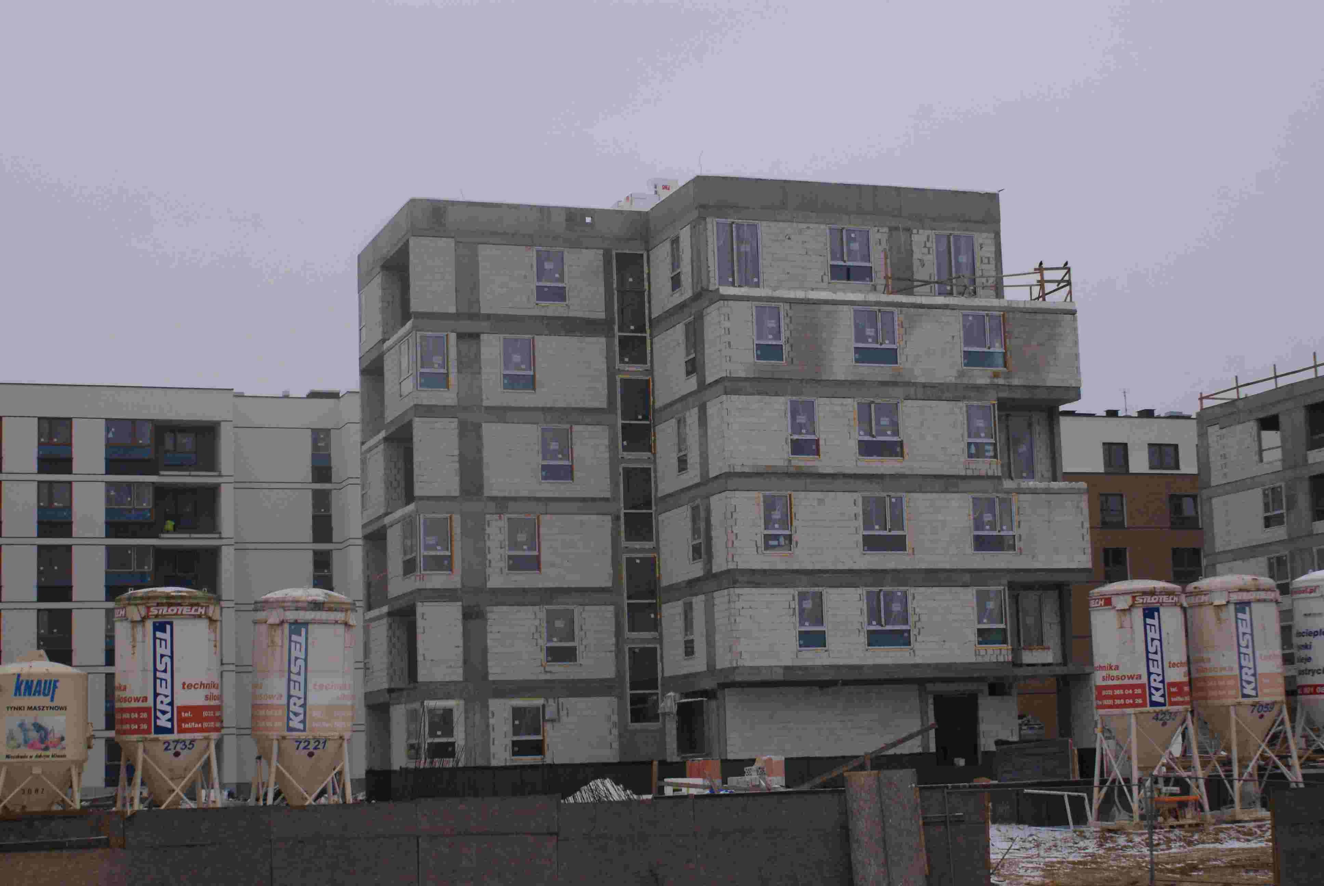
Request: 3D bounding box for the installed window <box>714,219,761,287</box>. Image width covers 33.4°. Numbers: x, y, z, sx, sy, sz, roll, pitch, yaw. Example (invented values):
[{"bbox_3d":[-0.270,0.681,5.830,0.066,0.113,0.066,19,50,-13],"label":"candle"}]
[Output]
[{"bbox_3d":[2.319,-5.807,67.824,1.420,2.040,0.100,1,-9,-20],"label":"installed window"}]

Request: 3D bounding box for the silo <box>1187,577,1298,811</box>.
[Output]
[{"bbox_3d":[15.681,6.803,60.101,2.500,6.400,2.500,0,-8,-14],"label":"silo"}]

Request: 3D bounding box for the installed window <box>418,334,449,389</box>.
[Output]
[{"bbox_3d":[-7.475,-2.664,72.073,1.031,1.800,0.130,1,-9,-19],"label":"installed window"}]

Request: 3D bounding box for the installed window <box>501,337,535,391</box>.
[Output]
[{"bbox_3d":[-4.655,-2.544,71.523,1.100,1.739,0.120,1,-9,-18],"label":"installed window"}]

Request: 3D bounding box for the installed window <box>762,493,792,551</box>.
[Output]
[{"bbox_3d":[3.558,2.452,68.462,0.932,1.818,0.130,1,-9,-19],"label":"installed window"}]

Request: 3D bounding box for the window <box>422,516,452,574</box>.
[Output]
[{"bbox_3d":[-7.120,3.199,69.760,1.016,1.833,0.120,1,-9,-18],"label":"window"}]

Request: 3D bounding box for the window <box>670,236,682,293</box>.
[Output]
[{"bbox_3d":[0.459,-5.874,72.794,0.130,1.757,0.713,1,-9,-19],"label":"window"}]

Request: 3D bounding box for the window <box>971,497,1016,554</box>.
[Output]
[{"bbox_3d":[10.381,2.543,69.172,1.402,1.784,0.120,1,-9,-18],"label":"window"}]

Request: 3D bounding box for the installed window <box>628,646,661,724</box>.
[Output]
[{"bbox_3d":[-0.584,7.793,71.218,1.040,2.503,0.120,1,-9,-18],"label":"installed window"}]

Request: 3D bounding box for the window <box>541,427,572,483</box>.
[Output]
[{"bbox_3d":[-3.347,0.360,69.732,1.000,1.750,0.100,1,-9,-20],"label":"window"}]

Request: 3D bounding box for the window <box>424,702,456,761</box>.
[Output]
[{"bbox_3d":[-6.918,9.007,68.885,1.036,1.799,0.120,1,-9,-18],"label":"window"}]

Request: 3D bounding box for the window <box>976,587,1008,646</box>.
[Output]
[{"bbox_3d":[10.519,5.551,70.426,1.023,1.859,0.130,1,-9,-19],"label":"window"}]

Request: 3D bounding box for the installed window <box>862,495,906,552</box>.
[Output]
[{"bbox_3d":[6.690,2.432,66.605,1.420,1.740,0.100,1,-9,-20],"label":"installed window"}]

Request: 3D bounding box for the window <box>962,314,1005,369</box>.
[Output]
[{"bbox_3d":[9.981,-3.179,68.644,1.420,1.720,0.100,1,-9,-20],"label":"window"}]

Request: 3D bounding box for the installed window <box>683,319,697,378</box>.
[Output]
[{"bbox_3d":[0.846,-2.920,68.281,0.100,1.700,0.920,1,-9,-20],"label":"installed window"}]

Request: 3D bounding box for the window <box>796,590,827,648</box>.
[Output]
[{"bbox_3d":[4.515,5.353,66.737,0.908,1.773,0.120,1,-9,-18],"label":"window"}]

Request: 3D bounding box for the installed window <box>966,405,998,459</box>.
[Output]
[{"bbox_3d":[9.863,-0.350,68.168,0.990,1.720,0.100,1,-9,-20],"label":"installed window"}]

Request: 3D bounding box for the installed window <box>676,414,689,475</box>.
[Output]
[{"bbox_3d":[0.655,0.054,70.150,0.120,1.796,1.065,1,-9,-19],"label":"installed window"}]

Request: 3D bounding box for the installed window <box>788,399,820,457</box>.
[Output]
[{"bbox_3d":[4.440,-0.469,69.221,1.011,1.831,0.130,1,-9,-19],"label":"installed window"}]

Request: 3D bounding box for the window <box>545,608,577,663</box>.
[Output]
[{"bbox_3d":[-3.223,6.142,70.596,1.052,1.771,0.120,1,-9,-18],"label":"window"}]

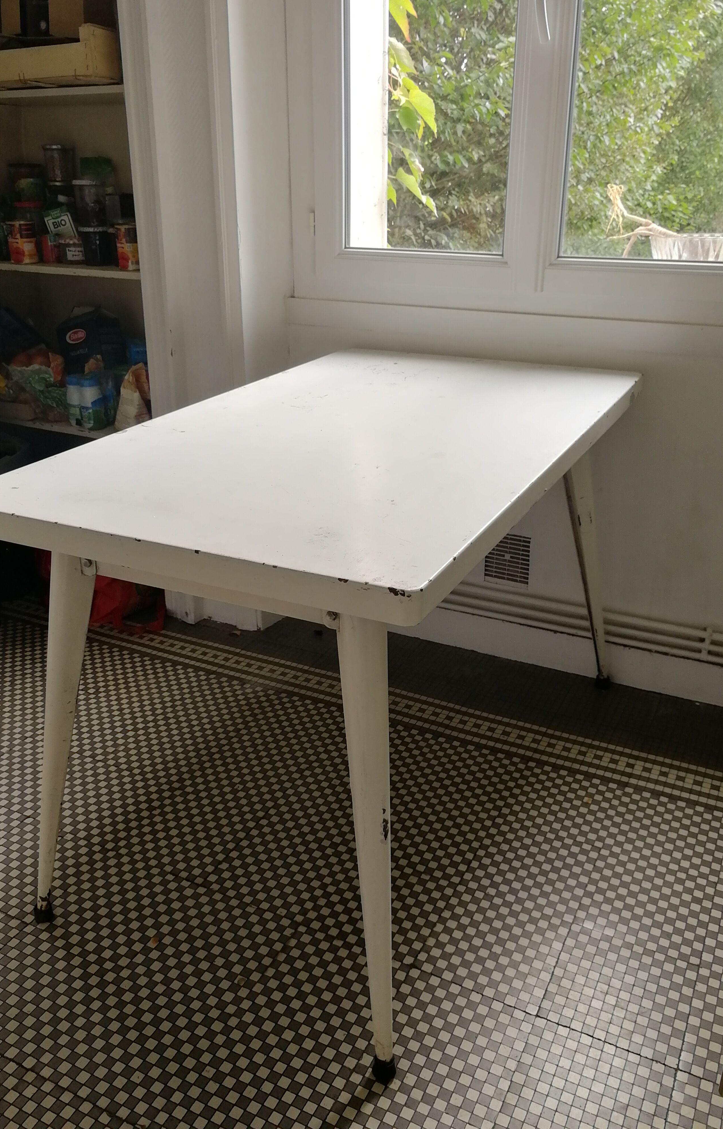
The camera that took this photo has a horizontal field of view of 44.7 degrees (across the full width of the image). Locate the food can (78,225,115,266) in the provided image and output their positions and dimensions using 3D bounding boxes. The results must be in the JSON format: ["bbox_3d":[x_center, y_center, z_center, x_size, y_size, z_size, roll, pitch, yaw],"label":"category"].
[{"bbox_3d":[-0.714,-0.861,2.381,0.082,0.096,0.082,0,23,0],"label":"food can"}]

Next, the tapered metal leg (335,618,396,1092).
[{"bbox_3d":[0.018,0.385,1.180,0.066,0.700,0.066,4,13,28],"label":"tapered metal leg"}]

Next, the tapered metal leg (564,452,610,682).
[{"bbox_3d":[0.535,0.006,2.049,0.066,0.700,0.066,3,32,28],"label":"tapered metal leg"}]

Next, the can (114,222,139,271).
[{"bbox_3d":[-0.596,-0.819,2.280,0.074,0.106,0.074,0,23,0],"label":"can"}]

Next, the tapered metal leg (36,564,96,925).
[{"bbox_3d":[-0.489,0.284,1.418,0.066,0.700,0.066,18,19,21],"label":"tapered metal leg"}]

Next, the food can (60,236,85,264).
[{"bbox_3d":[-0.797,-0.869,2.442,0.071,0.065,0.071,11,26,25],"label":"food can"}]

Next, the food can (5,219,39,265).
[{"bbox_3d":[-0.947,-0.898,2.459,0.074,0.106,0.074,0,23,0],"label":"food can"}]

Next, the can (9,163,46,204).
[{"bbox_3d":[-0.942,-1.074,2.480,0.086,0.102,0.086,0,23,0],"label":"can"}]

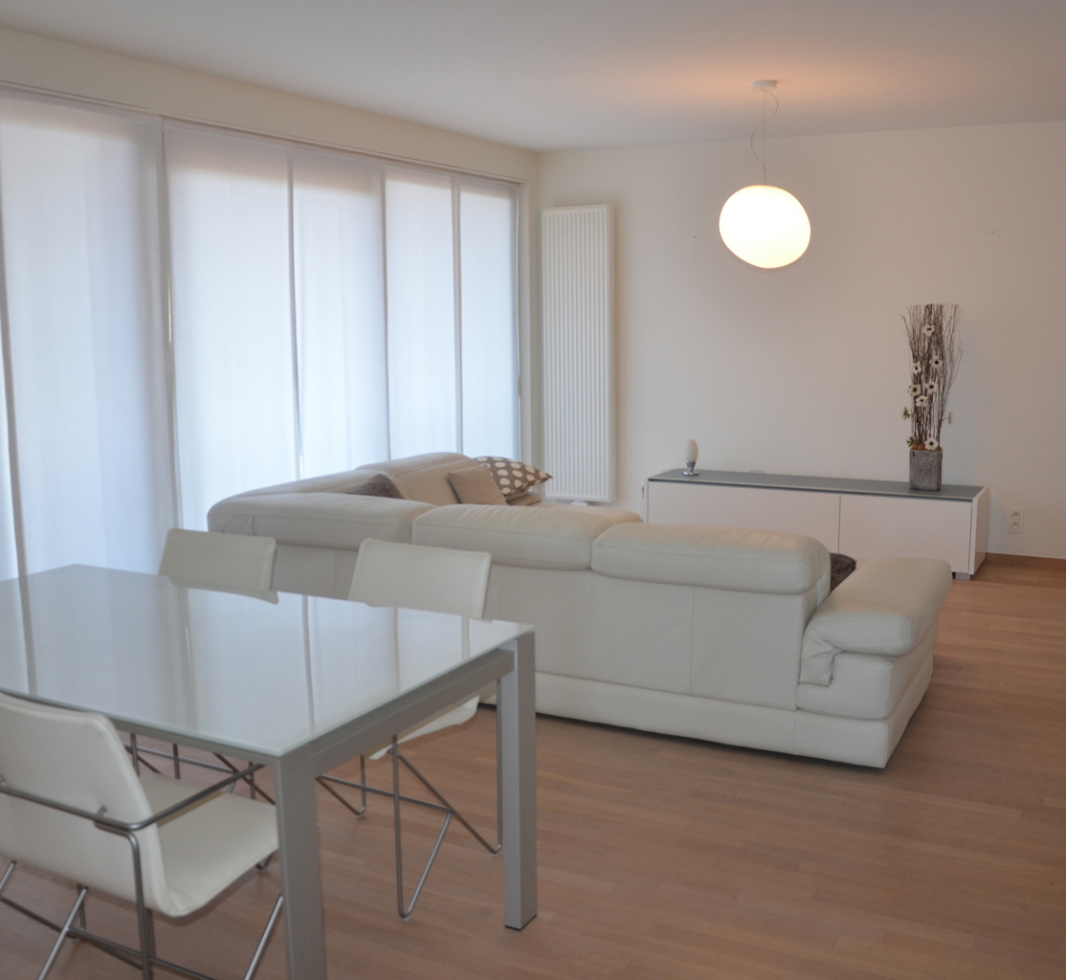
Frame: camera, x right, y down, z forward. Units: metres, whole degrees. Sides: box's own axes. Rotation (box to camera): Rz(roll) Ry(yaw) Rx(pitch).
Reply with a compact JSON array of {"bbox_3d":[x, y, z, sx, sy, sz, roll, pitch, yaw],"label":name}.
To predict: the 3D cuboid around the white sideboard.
[{"bbox_3d":[1.669,0.187,6.638,1.880,0.450,0.500,4,11,26],"label":"white sideboard"}]

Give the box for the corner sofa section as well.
[{"bbox_3d":[0.296,0.339,4.959,2.850,0.730,1.770,4,11,26],"label":"corner sofa section"}]

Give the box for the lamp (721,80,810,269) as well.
[{"bbox_3d":[1.025,-1.389,4.928,0.410,0.800,0.410,4,11,26],"label":"lamp"}]

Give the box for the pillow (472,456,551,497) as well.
[{"bbox_3d":[-0.122,-0.078,6.009,0.420,0.130,0.380,-2,50,-10],"label":"pillow"}]

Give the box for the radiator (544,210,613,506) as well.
[{"bbox_3d":[0.313,-0.888,7.360,0.475,1.910,0.110,4,11,26],"label":"radiator"}]

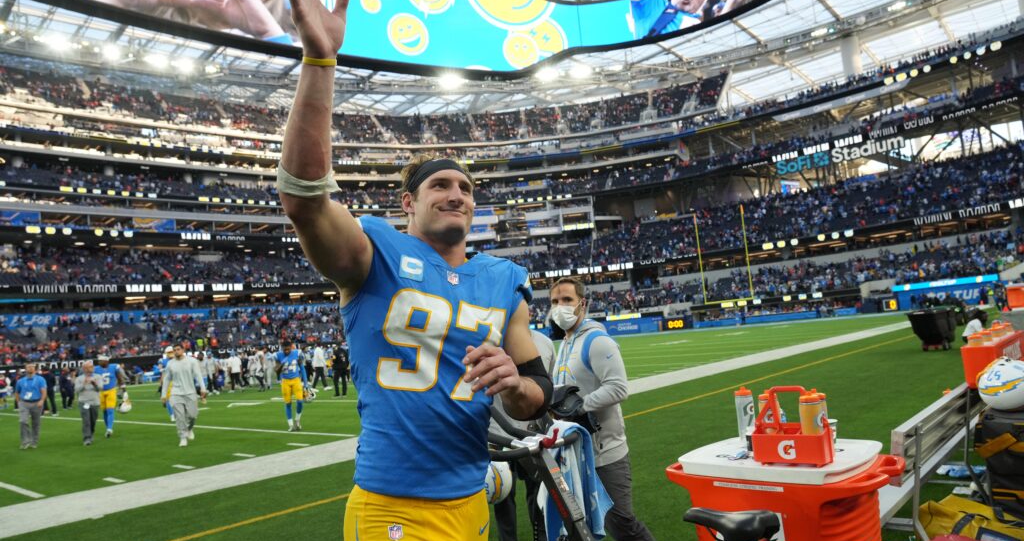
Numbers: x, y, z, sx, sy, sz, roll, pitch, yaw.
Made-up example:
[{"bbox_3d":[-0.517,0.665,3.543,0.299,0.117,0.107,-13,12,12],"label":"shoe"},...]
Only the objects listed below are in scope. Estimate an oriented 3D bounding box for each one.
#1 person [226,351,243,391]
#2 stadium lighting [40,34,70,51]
[{"bbox_3d":[-12.308,4.460,30.286,0.620,1.800,0.500,0,-7,-45],"label":"person"},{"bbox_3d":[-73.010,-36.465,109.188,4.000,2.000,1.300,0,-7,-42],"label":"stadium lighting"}]

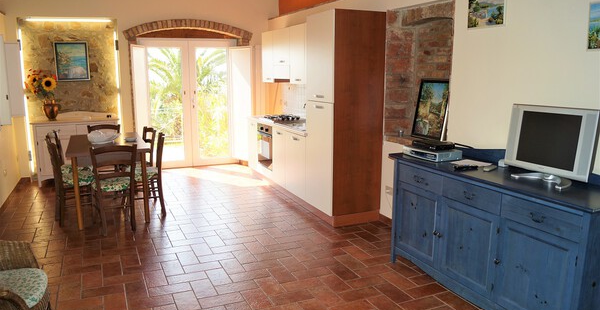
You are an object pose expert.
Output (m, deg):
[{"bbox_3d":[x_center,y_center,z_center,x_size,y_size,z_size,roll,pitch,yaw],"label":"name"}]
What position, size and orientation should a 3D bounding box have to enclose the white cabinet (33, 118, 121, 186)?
[{"bbox_3d":[-3.115,-0.089,6.343,1.081,0.918,0.469,-5,11,-24],"label":"white cabinet"}]

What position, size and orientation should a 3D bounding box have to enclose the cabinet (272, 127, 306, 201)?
[{"bbox_3d":[0.120,0.055,5.699,0.590,0.735,1.060,-4,11,-24],"label":"cabinet"}]

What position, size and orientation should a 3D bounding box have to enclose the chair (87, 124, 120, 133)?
[{"bbox_3d":[-2.460,0.087,5.721,0.420,0.875,0.450,-4,11,-24],"label":"chair"}]

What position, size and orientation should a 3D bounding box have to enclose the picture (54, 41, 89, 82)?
[{"bbox_3d":[-3.226,-1.327,6.366,0.423,0.541,0.031,-5,11,-24],"label":"picture"}]

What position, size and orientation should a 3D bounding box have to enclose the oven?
[{"bbox_3d":[-0.234,-0.141,6.210,0.551,0.581,0.612,-5,11,-24],"label":"oven"}]

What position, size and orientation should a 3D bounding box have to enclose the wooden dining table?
[{"bbox_3d":[-2.182,0.236,5.179,0.790,0.775,1.480,-4,11,-24],"label":"wooden dining table"}]

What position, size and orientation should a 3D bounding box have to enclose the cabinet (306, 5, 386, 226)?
[{"bbox_3d":[0.455,-0.375,4.649,0.571,2.075,0.612,-5,11,-24],"label":"cabinet"}]

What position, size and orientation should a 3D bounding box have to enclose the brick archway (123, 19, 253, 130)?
[{"bbox_3d":[-1.740,-0.946,7.268,1.980,2.360,0.300,-4,11,-24],"label":"brick archway"}]

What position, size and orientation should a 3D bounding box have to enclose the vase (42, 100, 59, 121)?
[{"bbox_3d":[-3.522,-0.625,6.343,0.195,0.270,0.190,-4,11,-24],"label":"vase"}]

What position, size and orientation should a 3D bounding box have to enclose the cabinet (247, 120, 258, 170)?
[{"bbox_3d":[-0.435,-0.123,6.689,0.571,0.847,0.398,-5,11,-24],"label":"cabinet"}]

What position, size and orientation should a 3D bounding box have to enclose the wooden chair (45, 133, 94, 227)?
[{"bbox_3d":[-2.342,0.246,4.621,0.449,0.867,0.428,-6,12,-29],"label":"wooden chair"}]

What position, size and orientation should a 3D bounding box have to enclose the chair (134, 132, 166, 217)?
[{"bbox_3d":[-1.726,0.227,4.931,0.450,0.880,0.420,-3,11,-19],"label":"chair"}]

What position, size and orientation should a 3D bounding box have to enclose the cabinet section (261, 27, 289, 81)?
[{"bbox_3d":[-0.193,-1.371,6.304,0.330,0.714,1.050,-5,11,-24],"label":"cabinet section"}]

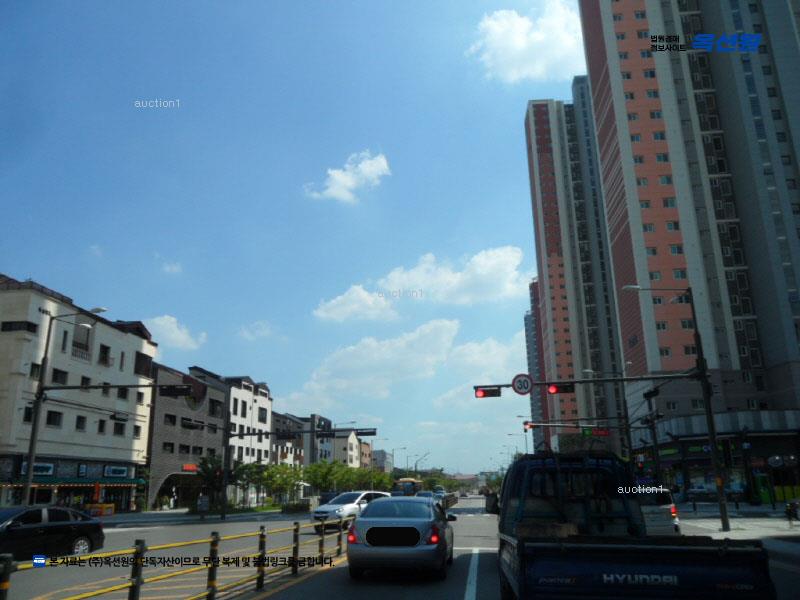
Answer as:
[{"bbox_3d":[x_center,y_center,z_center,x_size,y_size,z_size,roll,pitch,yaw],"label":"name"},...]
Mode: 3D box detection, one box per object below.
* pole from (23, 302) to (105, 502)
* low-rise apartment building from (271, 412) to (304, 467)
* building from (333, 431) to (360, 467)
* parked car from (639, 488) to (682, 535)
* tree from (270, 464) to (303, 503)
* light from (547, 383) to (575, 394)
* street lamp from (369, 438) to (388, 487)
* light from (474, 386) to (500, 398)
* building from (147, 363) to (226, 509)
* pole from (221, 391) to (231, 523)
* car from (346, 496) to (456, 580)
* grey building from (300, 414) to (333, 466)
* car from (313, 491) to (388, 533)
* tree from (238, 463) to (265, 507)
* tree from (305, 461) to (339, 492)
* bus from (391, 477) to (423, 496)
[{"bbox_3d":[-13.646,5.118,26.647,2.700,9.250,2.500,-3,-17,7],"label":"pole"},{"bbox_3d":[-24.995,26.909,104.667,13.000,13.800,17.500,-3,-17,7],"label":"low-rise apartment building"},{"bbox_3d":[-16.239,39.330,149.183,10.500,15.200,14.000,-3,-17,7],"label":"building"},{"bbox_3d":[6.486,6.323,18.187,1.740,1.500,4.200,-3,-17,5],"label":"parked car"},{"bbox_3d":[-14.899,24.387,82.530,4.000,4.900,4.100,-3,-17,7],"label":"tree"},{"bbox_3d":[6.271,3.500,24.313,1.040,0.380,0.300,-3,-17,7],"label":"light"},{"bbox_3d":[-3.078,26.341,96.156,2.800,9.400,0.350,-3,-17,7],"label":"street lamp"},{"bbox_3d":[3.486,3.711,24.719,1.030,0.380,0.300,-3,-17,7],"label":"light"},{"bbox_3d":[-30.002,15.840,71.076,13.800,15.000,17.500,-3,-17,7],"label":"building"},{"bbox_3d":[-11.004,9.847,39.302,0.350,7.600,0.350,-3,-17,7],"label":"pole"},{"bbox_3d":[0.220,5.043,13.511,1.820,1.470,4.800,-3,-17,7],"label":"car"},{"bbox_3d":[-20.590,30.554,119.767,11.500,15.400,15.000,-3,-17,7],"label":"grey building"},{"bbox_3d":[-1.859,8.948,26.491,1.790,1.520,4.300,-13,-20,35],"label":"car"},{"bbox_3d":[-16.353,20.000,67.726,2.800,4.600,2.800,-3,-17,7],"label":"tree"},{"bbox_3d":[-9.597,22.570,77.079,4.100,5.500,4.100,-3,-17,7],"label":"tree"},{"bbox_3d":[1.680,29.392,96.202,2.500,3.250,10.800,-3,-17,7],"label":"bus"}]

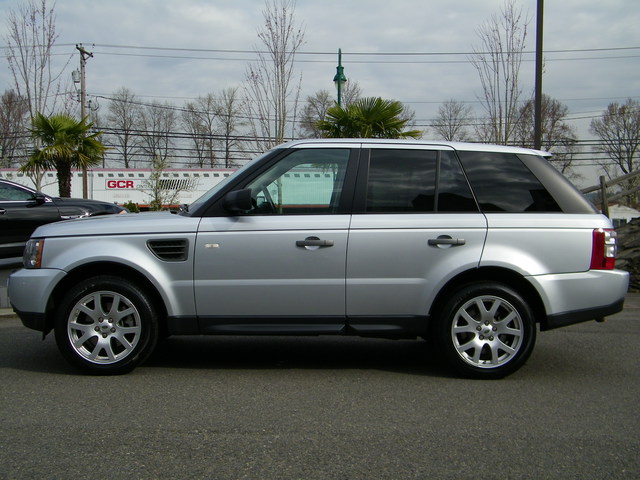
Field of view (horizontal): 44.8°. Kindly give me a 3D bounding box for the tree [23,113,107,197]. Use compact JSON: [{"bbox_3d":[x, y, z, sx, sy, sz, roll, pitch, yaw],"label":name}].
[{"bbox_3d":[-5.930,-1.472,18.100,1.947,2.974,1.947,0,4,0],"label":"tree"}]

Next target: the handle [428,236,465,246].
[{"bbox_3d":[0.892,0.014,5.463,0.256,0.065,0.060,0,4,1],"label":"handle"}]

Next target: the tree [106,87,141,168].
[{"bbox_3d":[-19.769,-9.338,78.411,3.586,12.190,3.586,0,4,0],"label":"tree"}]

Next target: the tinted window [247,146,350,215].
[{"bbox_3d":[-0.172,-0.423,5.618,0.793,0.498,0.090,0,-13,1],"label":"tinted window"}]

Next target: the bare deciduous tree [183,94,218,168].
[{"bbox_3d":[-12.032,-8.915,78.386,3.797,11.427,3.797,0,4,0],"label":"bare deciduous tree"}]

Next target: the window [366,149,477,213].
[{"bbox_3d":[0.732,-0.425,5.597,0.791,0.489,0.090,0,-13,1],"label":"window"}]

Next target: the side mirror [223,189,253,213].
[{"bbox_3d":[-0.579,-0.277,5.447,0.180,0.172,0.240,0,4,1],"label":"side mirror"}]

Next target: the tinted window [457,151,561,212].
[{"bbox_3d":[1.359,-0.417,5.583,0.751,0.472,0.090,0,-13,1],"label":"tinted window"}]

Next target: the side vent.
[{"bbox_3d":[-1.087,0.075,5.543,0.305,0.172,0.050,0,4,1],"label":"side vent"}]

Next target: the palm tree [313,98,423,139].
[{"bbox_3d":[0.980,-1.325,15.604,2.116,3.087,2.116,0,4,0],"label":"palm tree"}]

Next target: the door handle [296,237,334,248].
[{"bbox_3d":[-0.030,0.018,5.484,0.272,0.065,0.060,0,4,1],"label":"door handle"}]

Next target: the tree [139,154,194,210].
[{"bbox_3d":[-4.157,-1.245,21.072,1.514,2.139,1.514,0,4,0],"label":"tree"}]

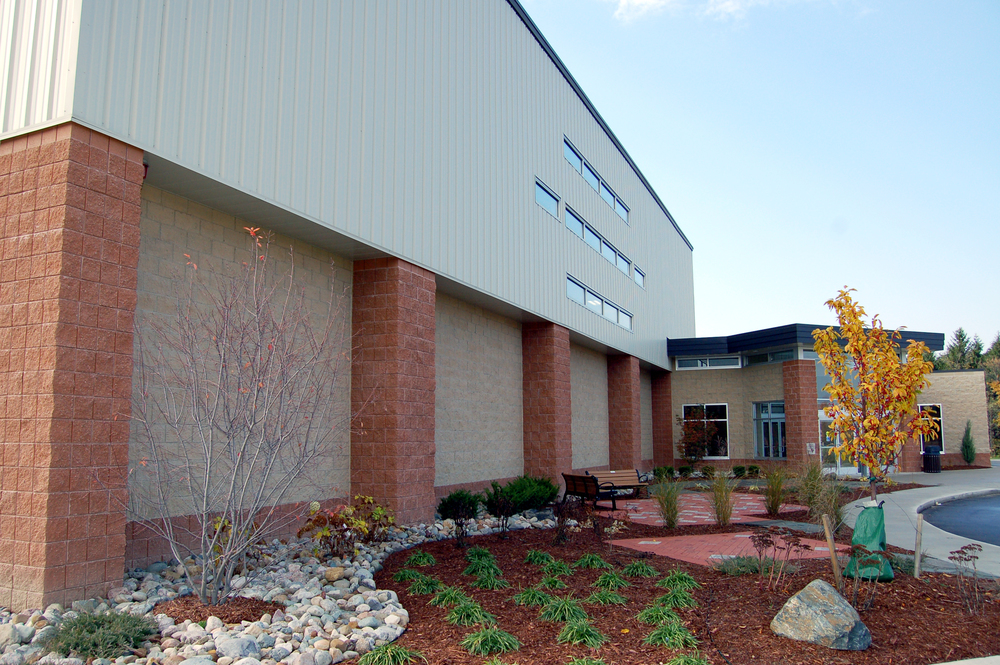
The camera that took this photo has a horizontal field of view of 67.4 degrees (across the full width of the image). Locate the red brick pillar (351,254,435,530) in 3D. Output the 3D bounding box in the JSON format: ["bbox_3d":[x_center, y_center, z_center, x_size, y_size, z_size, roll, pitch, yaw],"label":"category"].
[{"bbox_3d":[-1.648,0.933,11.808,0.813,3.960,1.220,-4,-9,23],"label":"red brick pillar"}]

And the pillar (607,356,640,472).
[{"bbox_3d":[4.246,2.867,25.300,0.813,4.040,1.220,-4,-9,23],"label":"pillar"}]

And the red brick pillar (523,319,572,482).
[{"bbox_3d":[1.179,1.881,18.276,0.813,4.040,1.220,-4,-9,23],"label":"red brick pillar"}]

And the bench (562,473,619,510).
[{"bbox_3d":[2.000,3.570,16.860,0.600,0.750,1.580,2,-9,-21],"label":"bench"}]

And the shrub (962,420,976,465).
[{"bbox_3d":[19.077,4.482,30.450,0.520,1.840,0.520,-6,-10,31],"label":"shrub"}]

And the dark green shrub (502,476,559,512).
[{"bbox_3d":[0.566,2.989,13.915,1.000,0.720,0.900,0,-8,0],"label":"dark green shrub"}]

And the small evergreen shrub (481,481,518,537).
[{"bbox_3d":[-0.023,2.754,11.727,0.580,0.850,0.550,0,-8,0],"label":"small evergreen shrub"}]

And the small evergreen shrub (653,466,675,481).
[{"bbox_3d":[6.022,5.193,27.600,0.700,0.520,0.780,-4,-9,23],"label":"small evergreen shrub"}]

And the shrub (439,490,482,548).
[{"bbox_3d":[-0.535,2.506,10.150,0.560,0.780,0.580,-1,-8,0],"label":"shrub"}]

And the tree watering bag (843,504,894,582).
[{"bbox_3d":[3.794,2.157,7.716,0.510,0.820,0.460,-4,-9,25],"label":"tree watering bag"}]

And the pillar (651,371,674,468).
[{"bbox_3d":[7.022,3.799,31.652,0.813,4.120,1.050,-4,-9,23],"label":"pillar"}]

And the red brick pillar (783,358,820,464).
[{"bbox_3d":[11.291,3.094,27.869,0.820,4.070,0.820,3,-9,-25],"label":"red brick pillar"}]

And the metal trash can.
[{"bbox_3d":[16.948,4.943,29.400,0.650,1.070,0.650,-1,-8,0],"label":"metal trash can"}]

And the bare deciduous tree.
[{"bbox_3d":[-2.306,0.680,6.725,2.100,3.350,2.000,2,-9,-18],"label":"bare deciduous tree"}]

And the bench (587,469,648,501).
[{"bbox_3d":[3.105,3.911,19.282,1.780,0.780,0.640,5,-10,-32],"label":"bench"}]

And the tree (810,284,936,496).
[{"bbox_3d":[4.001,1.027,7.981,1.250,3.050,1.200,-5,-9,26],"label":"tree"}]

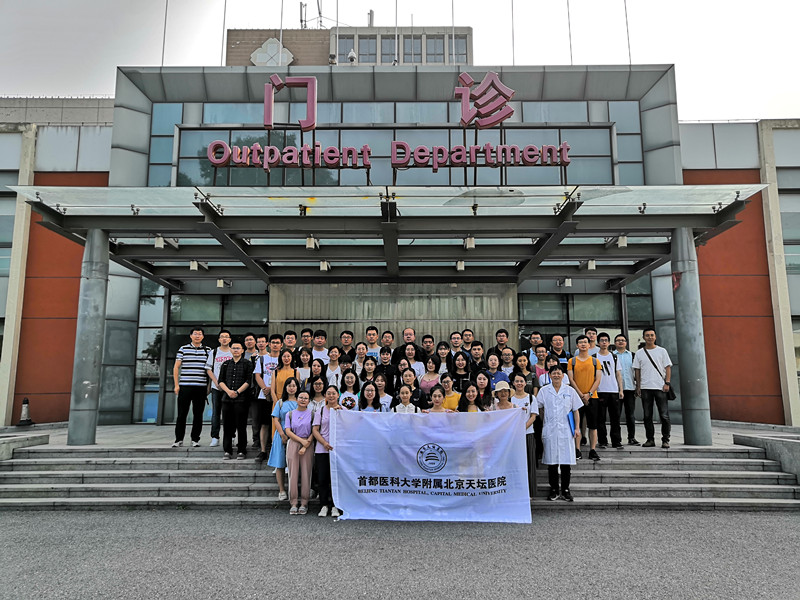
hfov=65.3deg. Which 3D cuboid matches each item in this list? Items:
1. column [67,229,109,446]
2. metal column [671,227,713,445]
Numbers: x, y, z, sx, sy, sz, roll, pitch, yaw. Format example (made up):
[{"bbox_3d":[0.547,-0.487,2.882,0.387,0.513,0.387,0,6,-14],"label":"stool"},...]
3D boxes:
[{"bbox_3d":[-5.091,0.602,10.257,0.404,3.515,0.404,0,-9,-1],"label":"column"},{"bbox_3d":[4.817,0.589,10.359,0.404,3.515,0.404,0,-9,-1],"label":"metal column"}]

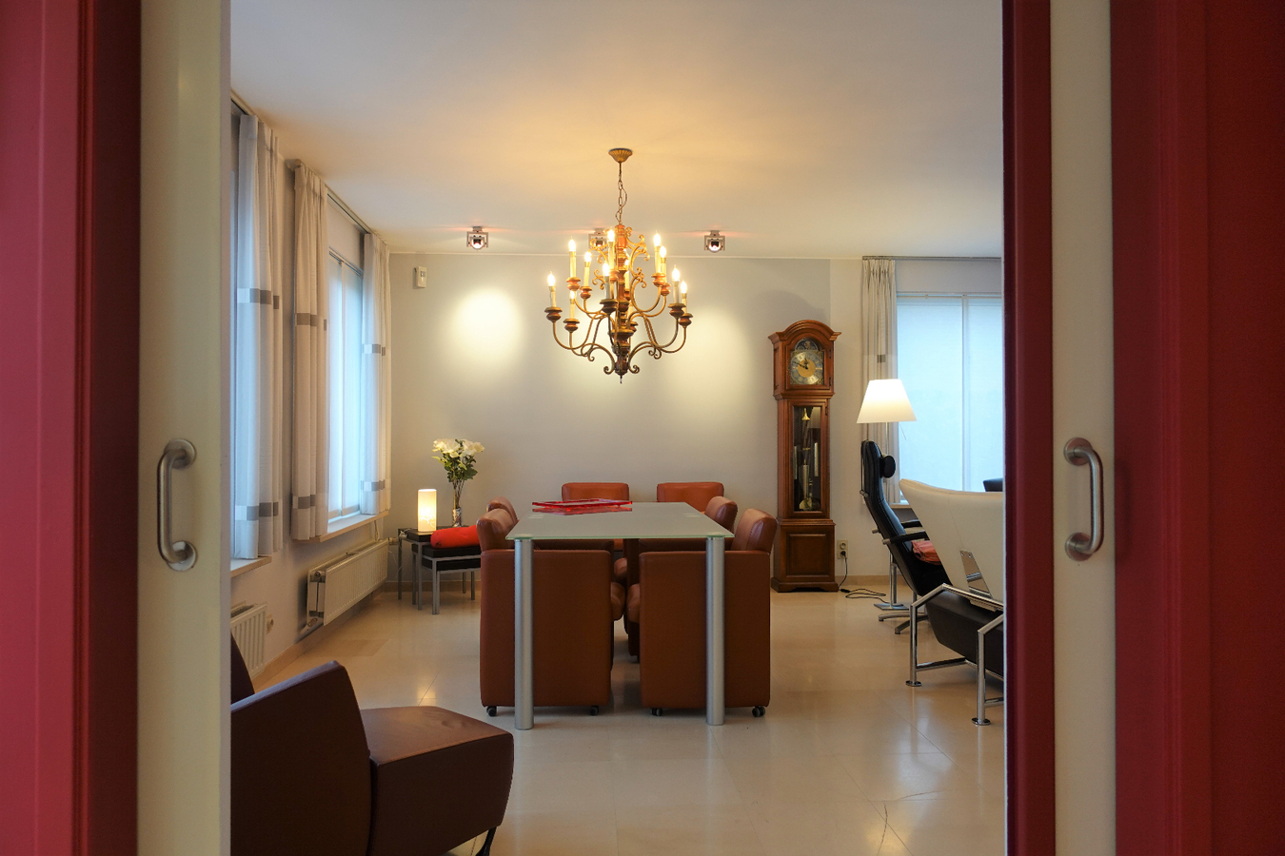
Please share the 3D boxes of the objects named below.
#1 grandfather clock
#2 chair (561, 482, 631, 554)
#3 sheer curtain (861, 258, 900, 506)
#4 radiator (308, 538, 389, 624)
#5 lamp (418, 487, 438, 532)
[{"bbox_3d":[1.218,0.212,6.445,0.490,2.000,0.260,0,-1,-4],"label":"grandfather clock"},{"bbox_3d":[-0.312,0.794,5.776,0.580,0.810,0.620,0,-1,-4],"label":"chair"},{"bbox_3d":[1.783,-0.359,6.478,0.290,1.860,0.120,0,-1,-4],"label":"sheer curtain"},{"bbox_3d":[-1.722,0.878,5.100,0.100,0.290,1.400,0,-1,-4],"label":"radiator"},{"bbox_3d":[-1.469,0.564,5.872,0.130,0.290,0.130,0,-1,-4],"label":"lamp"}]

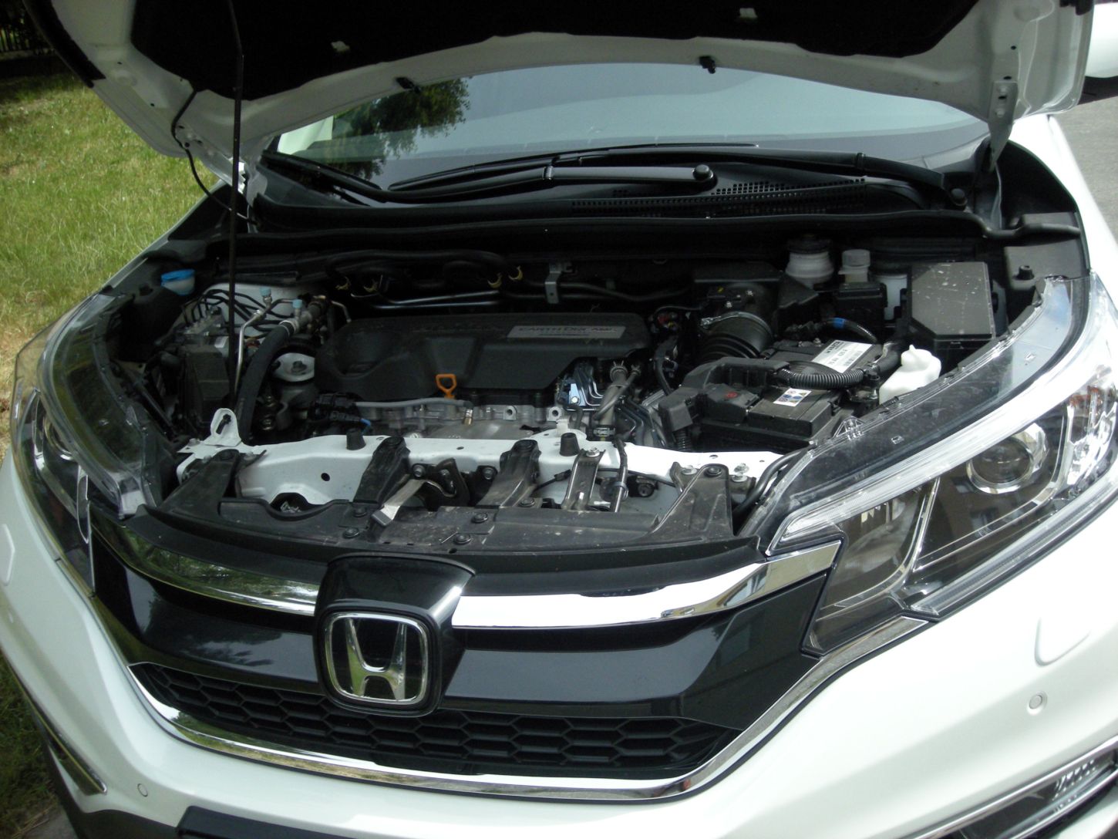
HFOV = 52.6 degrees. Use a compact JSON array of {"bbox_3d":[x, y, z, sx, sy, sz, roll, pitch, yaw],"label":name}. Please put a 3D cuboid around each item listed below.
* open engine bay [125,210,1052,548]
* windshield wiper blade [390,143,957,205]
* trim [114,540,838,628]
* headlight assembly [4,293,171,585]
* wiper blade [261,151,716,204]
[{"bbox_3d":[-0.084,0.064,1.664,1.300,0.480,0.720,1,24,17],"label":"open engine bay"},{"bbox_3d":[0.170,-0.400,1.883,0.975,0.090,0.105,1,24,17],"label":"windshield wiper blade"},{"bbox_3d":[-0.188,0.177,1.331,1.000,0.078,0.170,1,24,17],"label":"trim"},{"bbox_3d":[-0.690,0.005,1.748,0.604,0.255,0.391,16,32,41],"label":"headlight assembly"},{"bbox_3d":[-0.201,-0.434,2.012,0.965,0.085,0.165,6,26,27],"label":"wiper blade"}]

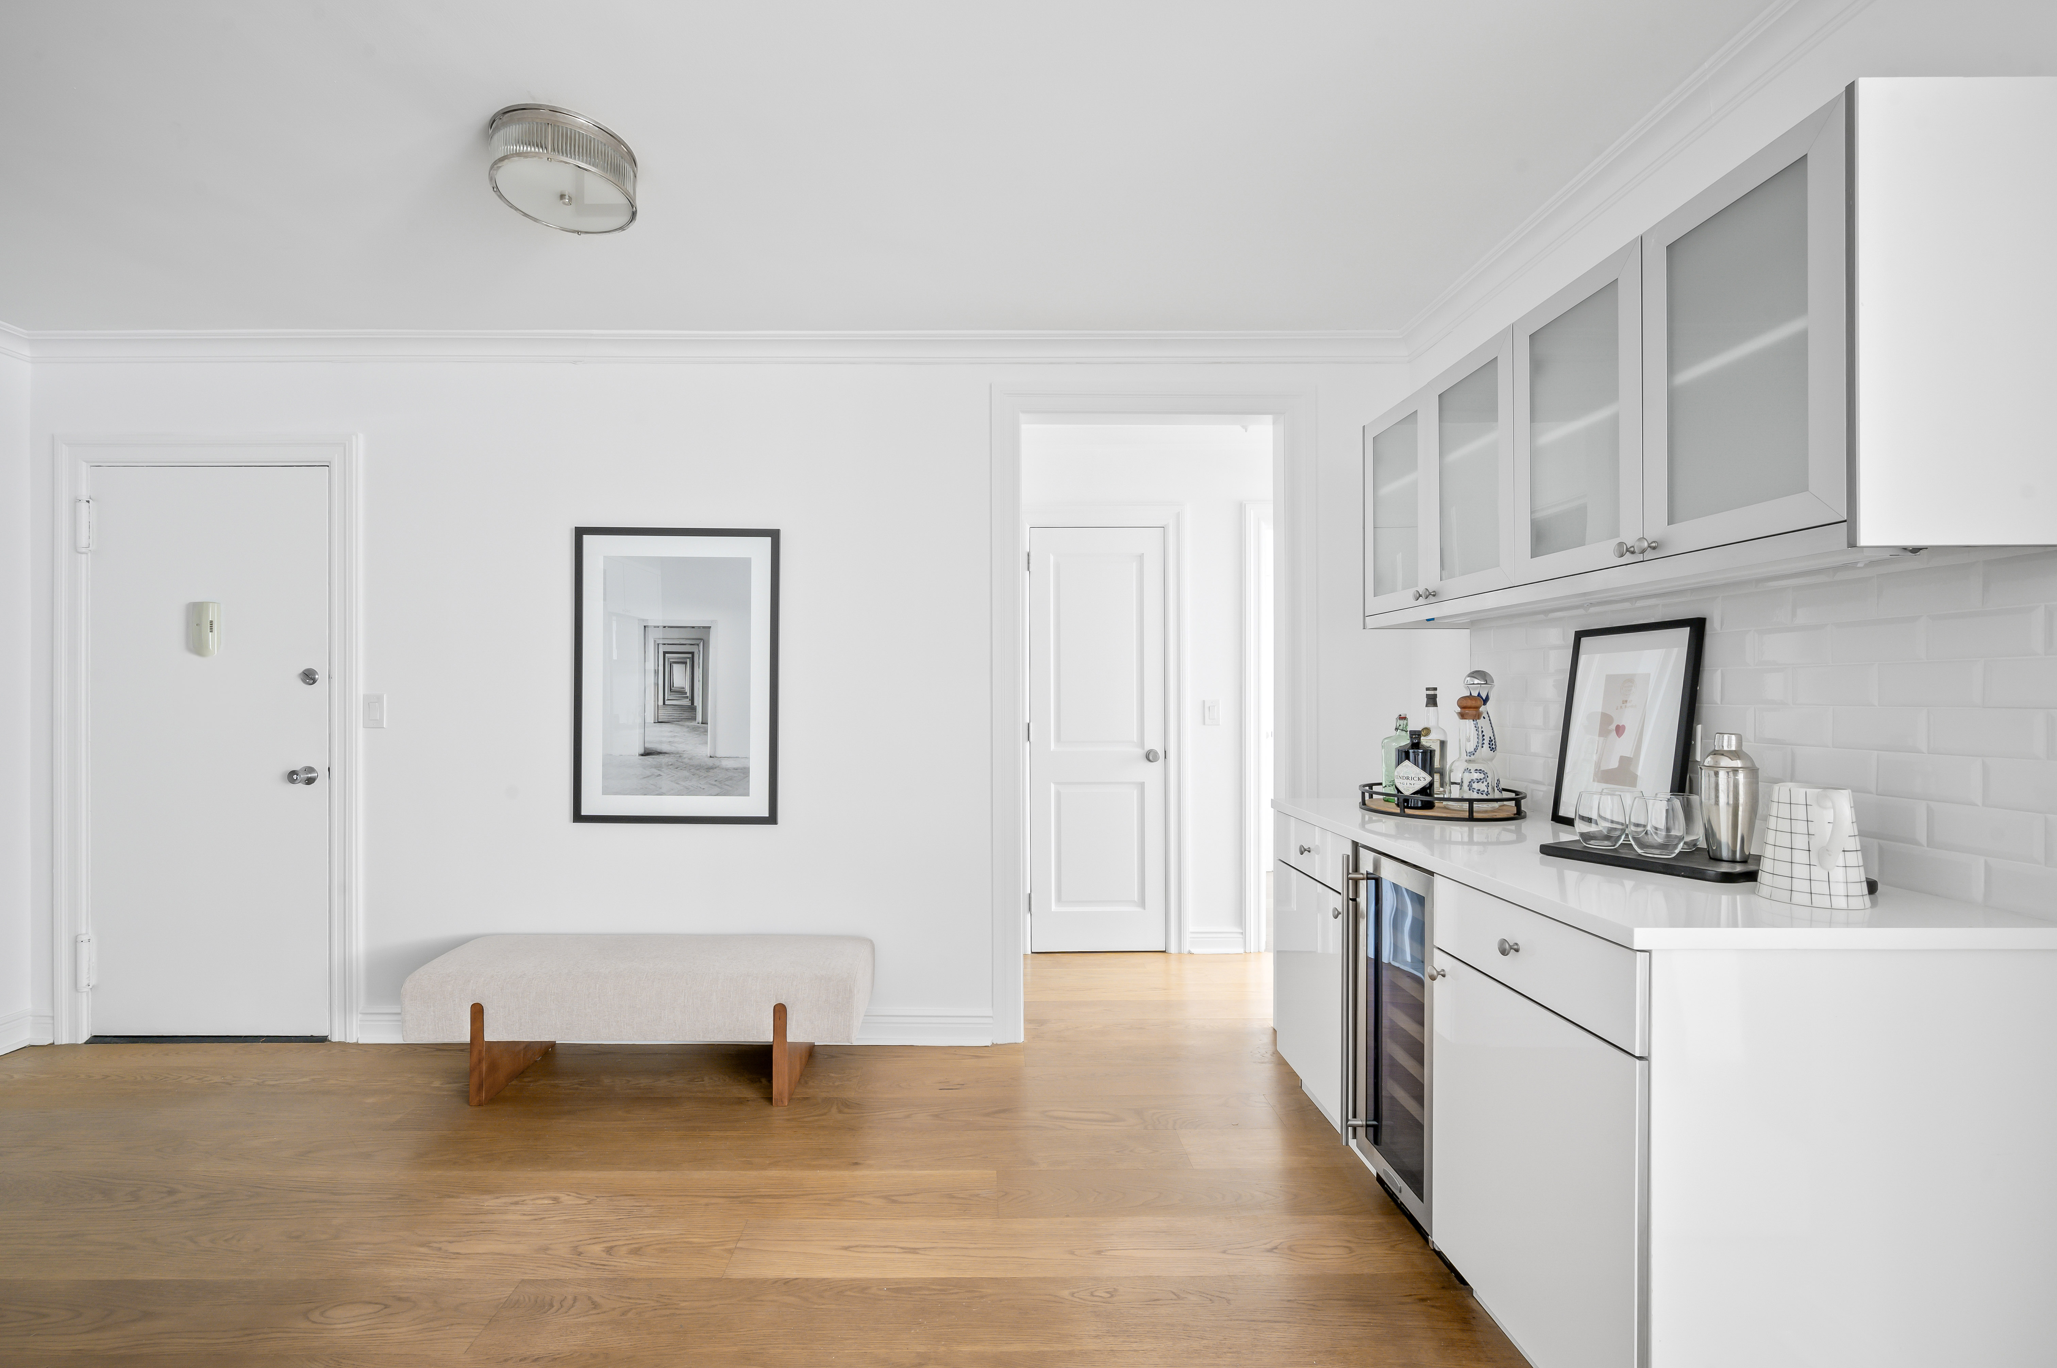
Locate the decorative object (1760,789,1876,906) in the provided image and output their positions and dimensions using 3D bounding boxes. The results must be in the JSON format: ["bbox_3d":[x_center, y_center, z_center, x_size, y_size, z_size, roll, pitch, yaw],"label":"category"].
[{"bbox_3d":[1.244,0.254,1.267,0.128,0.181,0.148,0,0,30],"label":"decorative object"}]

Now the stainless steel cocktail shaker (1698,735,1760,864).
[{"bbox_3d":[1.308,0.211,1.491,0.083,0.234,0.083,0,0,0],"label":"stainless steel cocktail shaker"}]

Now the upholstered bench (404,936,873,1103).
[{"bbox_3d":[-1.232,1.079,2.637,1.390,0.422,0.400,0,0,-1],"label":"upholstered bench"}]

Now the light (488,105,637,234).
[{"bbox_3d":[-1.077,-1.178,1.855,0.298,0.132,0.298,0,0,0],"label":"light"}]

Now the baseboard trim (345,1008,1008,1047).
[{"bbox_3d":[-1.262,1.229,2.866,2.270,0.130,0.020,0,0,-1],"label":"baseboard trim"}]

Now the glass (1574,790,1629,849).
[{"bbox_3d":[1.214,0.289,1.694,0.090,0.113,0.090,0,0,0],"label":"glass"}]

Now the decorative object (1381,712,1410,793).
[{"bbox_3d":[1.112,0.217,2.377,0.095,0.258,0.085,0,0,0],"label":"decorative object"}]

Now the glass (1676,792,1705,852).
[{"bbox_3d":[1.301,0.276,1.600,0.086,0.110,0.086,0,0,0],"label":"glass"}]

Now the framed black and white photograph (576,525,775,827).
[{"bbox_3d":[-1.260,-0.029,2.865,0.733,1.060,0.030,0,0,0],"label":"framed black and white photograph"}]

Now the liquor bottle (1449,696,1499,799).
[{"bbox_3d":[1.274,0.196,2.298,0.115,0.325,0.115,0,-1,-39],"label":"liquor bottle"}]

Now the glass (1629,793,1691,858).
[{"bbox_3d":[1.263,0.288,1.605,0.090,0.113,0.090,0,0,0],"label":"glass"}]

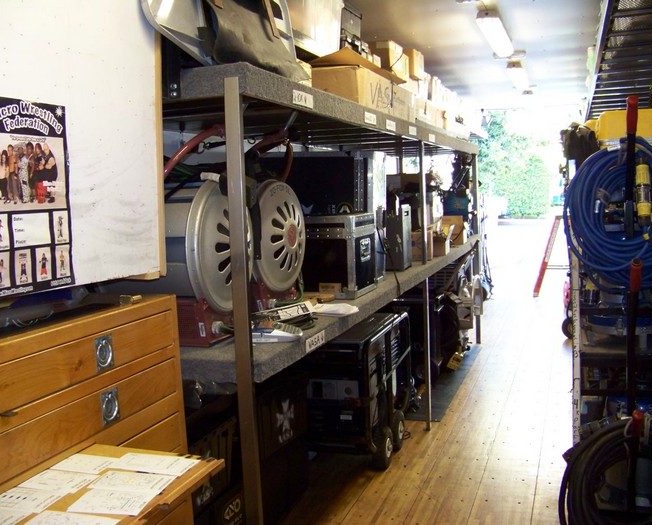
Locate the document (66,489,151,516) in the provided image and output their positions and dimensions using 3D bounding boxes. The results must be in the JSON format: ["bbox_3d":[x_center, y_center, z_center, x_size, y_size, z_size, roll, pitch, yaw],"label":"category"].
[{"bbox_3d":[-0.441,0.495,1.517,0.165,0.006,0.116,-1,6,12],"label":"document"}]

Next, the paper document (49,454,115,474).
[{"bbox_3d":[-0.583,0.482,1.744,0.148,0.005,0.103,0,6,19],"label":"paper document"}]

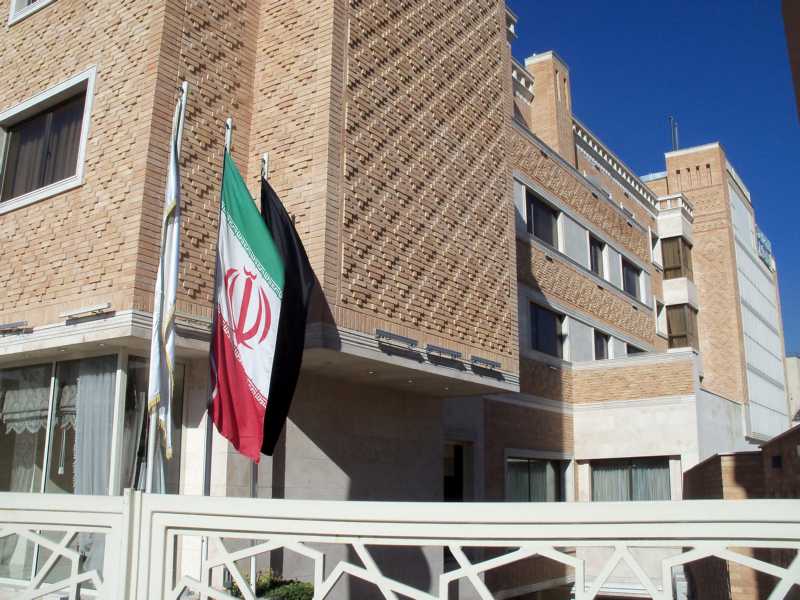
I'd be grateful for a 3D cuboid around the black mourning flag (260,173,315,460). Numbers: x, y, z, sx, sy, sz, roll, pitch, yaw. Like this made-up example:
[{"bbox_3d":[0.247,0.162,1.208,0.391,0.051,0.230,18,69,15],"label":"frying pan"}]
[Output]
[{"bbox_3d":[-1.112,0.099,7.971,0.545,2.818,0.350,0,-13,0],"label":"black mourning flag"}]

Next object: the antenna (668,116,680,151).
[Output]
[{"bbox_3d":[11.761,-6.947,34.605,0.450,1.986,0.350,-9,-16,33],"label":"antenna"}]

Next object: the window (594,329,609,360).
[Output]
[{"bbox_3d":[5.882,1.547,23.582,0.120,1.256,1.215,-9,-16,33],"label":"window"}]

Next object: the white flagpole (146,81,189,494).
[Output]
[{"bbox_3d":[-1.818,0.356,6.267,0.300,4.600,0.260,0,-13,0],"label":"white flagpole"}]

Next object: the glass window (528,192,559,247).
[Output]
[{"bbox_3d":[3.754,-2.023,21.141,0.120,1.199,1.985,-9,-16,33],"label":"glass window"}]

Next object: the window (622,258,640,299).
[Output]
[{"bbox_3d":[7.724,-0.649,26.905,0.120,1.199,1.984,-9,-16,33],"label":"window"}]

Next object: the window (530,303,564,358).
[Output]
[{"bbox_3d":[3.739,0.852,20.462,0.120,1.256,1.985,-9,-16,33],"label":"window"}]

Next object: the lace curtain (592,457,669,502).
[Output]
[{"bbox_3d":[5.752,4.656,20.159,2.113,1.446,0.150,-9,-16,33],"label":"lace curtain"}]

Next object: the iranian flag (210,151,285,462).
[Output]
[{"bbox_3d":[-1.331,-0.005,7.166,0.627,2.859,0.350,0,-13,0],"label":"iranian flag"}]

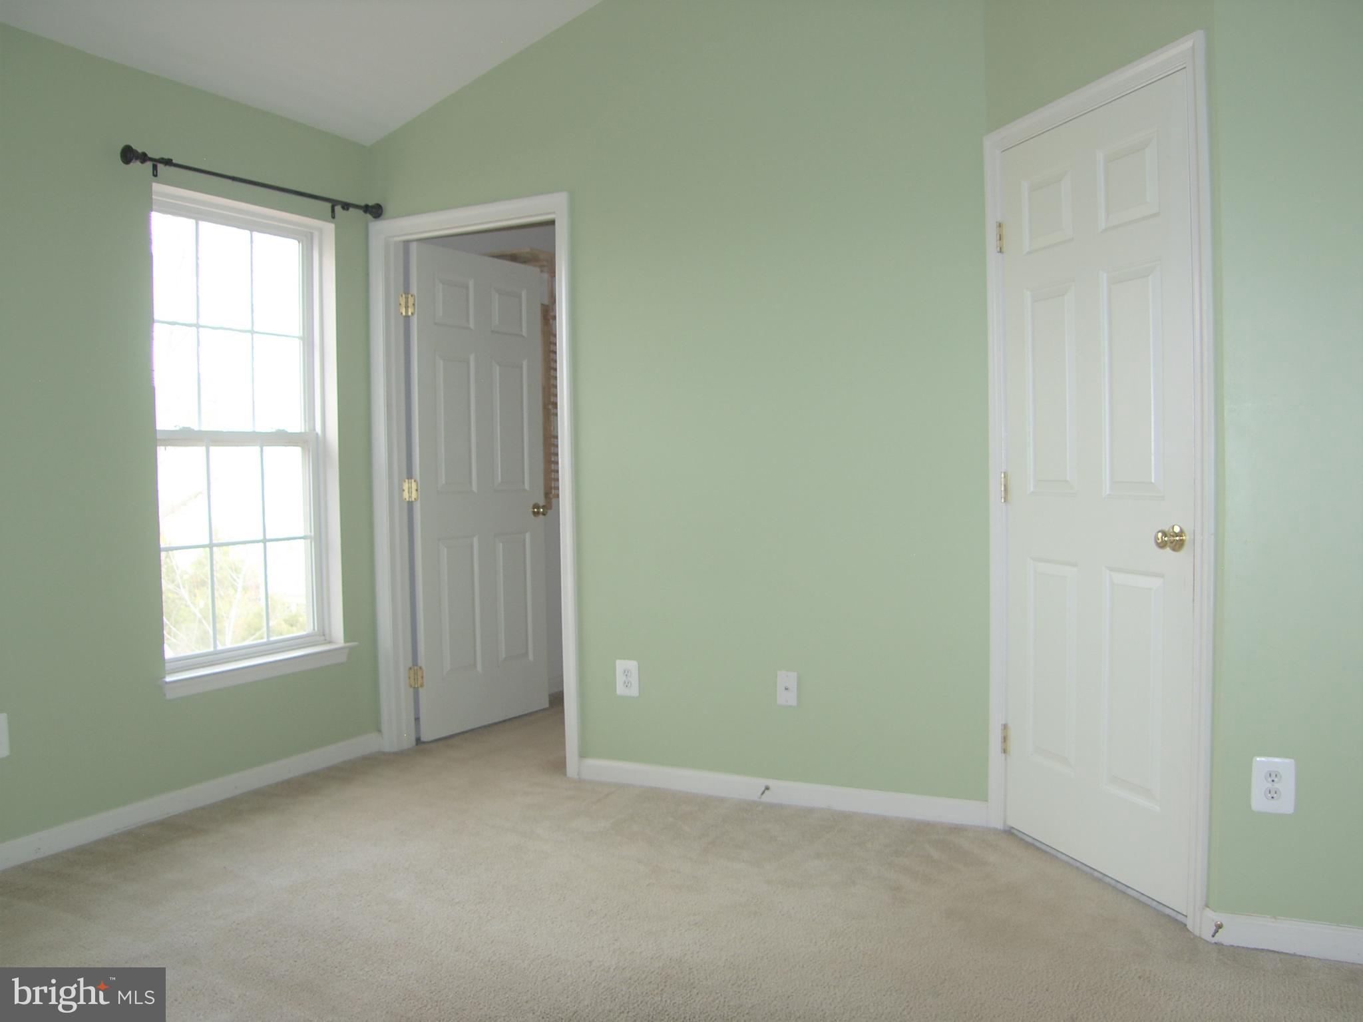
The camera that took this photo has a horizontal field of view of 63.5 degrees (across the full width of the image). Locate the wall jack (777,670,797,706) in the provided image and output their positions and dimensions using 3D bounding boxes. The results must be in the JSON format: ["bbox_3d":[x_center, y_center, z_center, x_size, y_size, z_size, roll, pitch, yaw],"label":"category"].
[{"bbox_3d":[0.346,0.582,3.616,0.071,0.113,0.009,0,2,28],"label":"wall jack"}]

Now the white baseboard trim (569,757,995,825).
[{"bbox_3d":[0.281,0.929,3.665,1.465,0.079,0.015,0,2,28],"label":"white baseboard trim"}]

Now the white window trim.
[{"bbox_3d":[-1.526,-0.239,3.926,0.120,1.690,0.840,0,2,27],"label":"white window trim"}]

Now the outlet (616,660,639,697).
[{"bbox_3d":[-0.193,0.593,3.901,0.088,0.127,0.010,0,2,28],"label":"outlet"}]

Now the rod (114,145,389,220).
[{"bbox_3d":[-1.462,-1.126,3.876,0.100,0.090,1.180,0,4,27],"label":"rod"}]

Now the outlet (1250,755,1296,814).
[{"bbox_3d":[1.309,0.607,2.437,0.086,0.126,0.010,0,2,28],"label":"outlet"}]

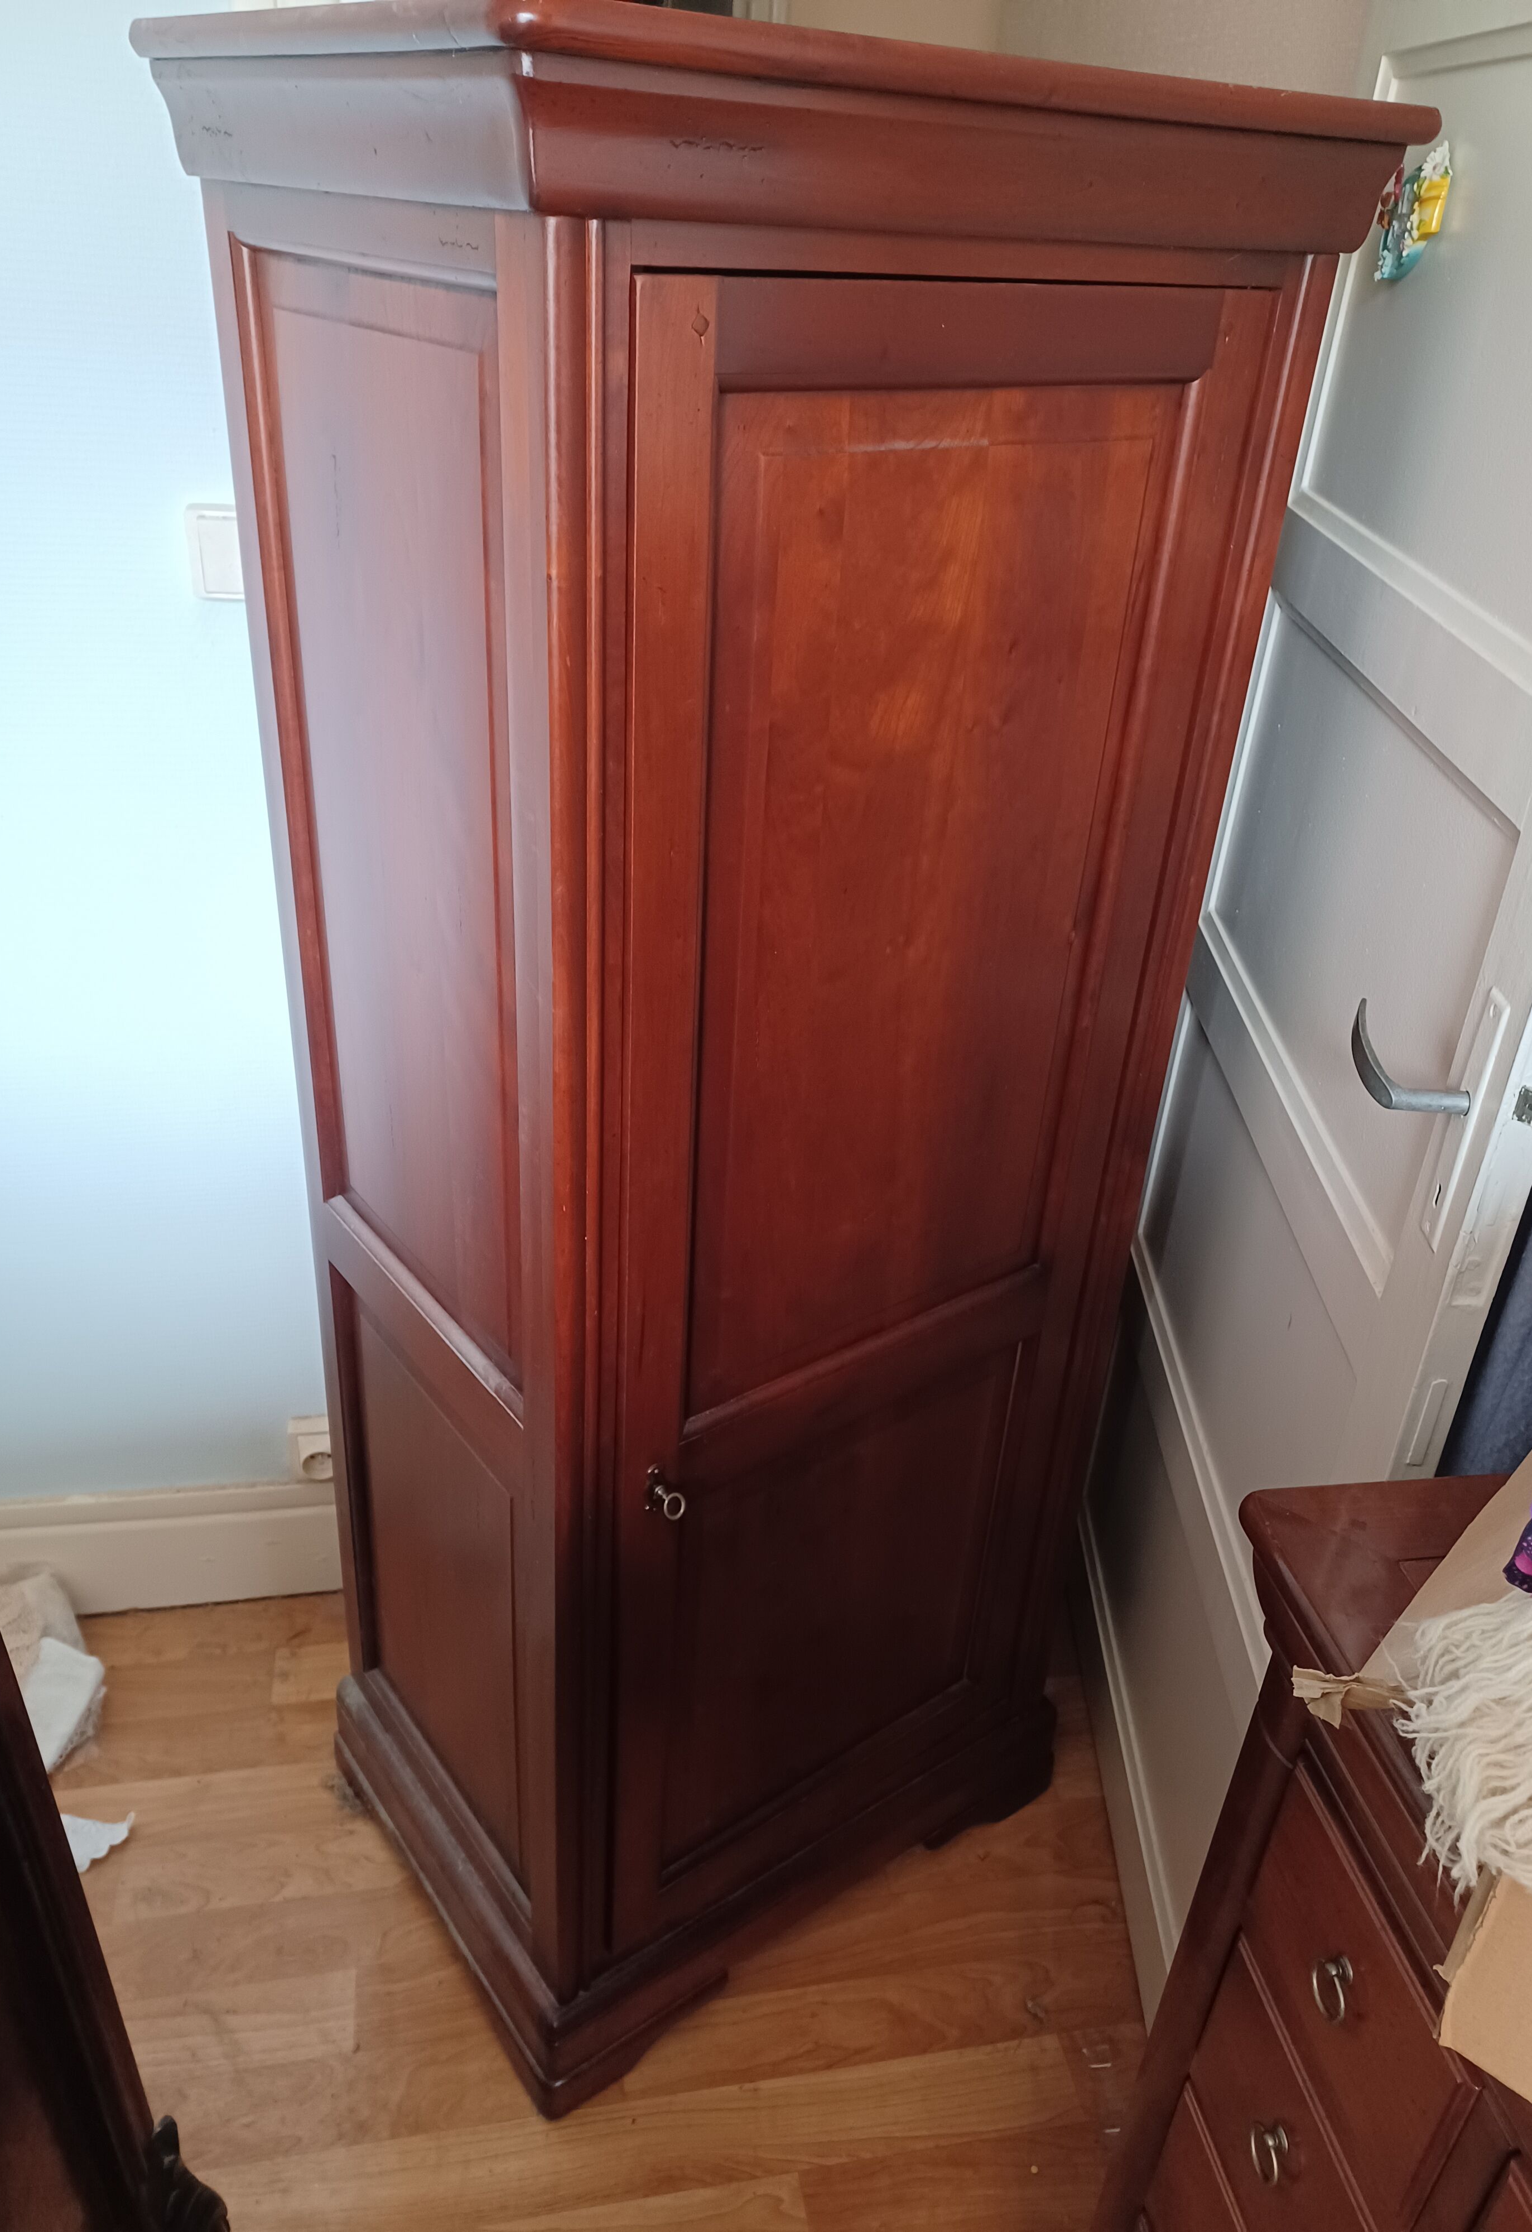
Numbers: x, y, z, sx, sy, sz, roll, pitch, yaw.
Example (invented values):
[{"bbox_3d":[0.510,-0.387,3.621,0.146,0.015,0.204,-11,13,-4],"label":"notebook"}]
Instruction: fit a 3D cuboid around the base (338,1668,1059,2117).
[{"bbox_3d":[-0.080,0.708,1.862,0.672,0.161,0.494,-18,36,-33],"label":"base"}]

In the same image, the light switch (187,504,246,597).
[{"bbox_3d":[-0.480,-0.510,1.464,0.083,0.083,0.012,-3,31,-11],"label":"light switch"}]

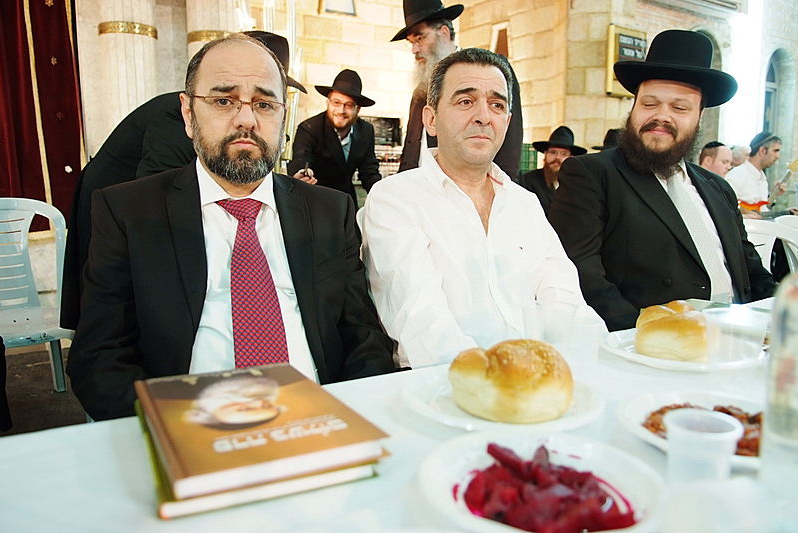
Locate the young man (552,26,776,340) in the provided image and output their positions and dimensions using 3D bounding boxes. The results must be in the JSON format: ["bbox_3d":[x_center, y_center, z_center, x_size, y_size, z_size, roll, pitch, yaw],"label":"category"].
[{"bbox_3d":[0.736,0.124,1.422,0.580,1.427,0.750,-1,7,-15],"label":"young man"}]

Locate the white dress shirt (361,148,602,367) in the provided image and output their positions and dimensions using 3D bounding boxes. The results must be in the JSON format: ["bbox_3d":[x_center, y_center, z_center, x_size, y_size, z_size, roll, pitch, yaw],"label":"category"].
[{"bbox_3d":[0.161,0.045,1.180,0.500,0.562,0.360,-1,8,-19],"label":"white dress shirt"}]

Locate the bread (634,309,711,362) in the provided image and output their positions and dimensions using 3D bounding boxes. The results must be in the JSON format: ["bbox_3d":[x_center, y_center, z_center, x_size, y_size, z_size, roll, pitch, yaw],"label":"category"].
[{"bbox_3d":[0.479,0.109,0.990,0.130,0.076,0.105,4,8,25],"label":"bread"}]

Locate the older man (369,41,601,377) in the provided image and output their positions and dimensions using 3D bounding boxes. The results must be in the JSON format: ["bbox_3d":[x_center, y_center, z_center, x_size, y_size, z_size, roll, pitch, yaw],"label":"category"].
[{"bbox_3d":[0.182,0.216,1.125,0.540,1.298,0.750,-1,8,-19],"label":"older man"}]

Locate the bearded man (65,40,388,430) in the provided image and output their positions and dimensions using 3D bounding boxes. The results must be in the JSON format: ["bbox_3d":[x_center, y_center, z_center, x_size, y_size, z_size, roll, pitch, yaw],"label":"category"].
[{"bbox_3d":[-0.244,0.236,0.976,0.560,1.278,0.750,-2,8,-23],"label":"bearded man"}]

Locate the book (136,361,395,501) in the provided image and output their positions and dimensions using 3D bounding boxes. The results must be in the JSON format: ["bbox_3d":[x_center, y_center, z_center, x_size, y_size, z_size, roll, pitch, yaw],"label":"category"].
[{"bbox_3d":[-0.161,0.160,0.615,0.183,0.022,0.258,-3,8,-31],"label":"book"}]

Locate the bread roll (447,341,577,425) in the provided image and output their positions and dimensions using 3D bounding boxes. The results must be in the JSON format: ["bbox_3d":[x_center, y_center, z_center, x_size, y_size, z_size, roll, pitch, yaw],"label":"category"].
[{"bbox_3d":[0.134,0.130,0.729,0.147,0.090,0.120,1,7,0],"label":"bread roll"}]

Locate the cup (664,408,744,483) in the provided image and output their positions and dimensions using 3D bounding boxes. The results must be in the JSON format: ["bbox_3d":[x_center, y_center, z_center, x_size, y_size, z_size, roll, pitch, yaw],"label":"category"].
[{"bbox_3d":[0.271,0.176,0.518,0.068,0.071,0.068,1,7,0],"label":"cup"}]

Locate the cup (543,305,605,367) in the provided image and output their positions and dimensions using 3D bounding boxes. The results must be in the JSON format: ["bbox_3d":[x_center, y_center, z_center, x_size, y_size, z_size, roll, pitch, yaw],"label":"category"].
[{"bbox_3d":[0.299,0.116,0.964,0.075,0.080,0.075,1,7,0],"label":"cup"}]

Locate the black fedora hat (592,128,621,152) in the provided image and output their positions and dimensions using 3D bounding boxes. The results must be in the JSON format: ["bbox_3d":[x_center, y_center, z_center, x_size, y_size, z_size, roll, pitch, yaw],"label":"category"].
[{"bbox_3d":[1.506,-0.879,4.000,0.330,0.140,0.360,1,7,0],"label":"black fedora hat"}]

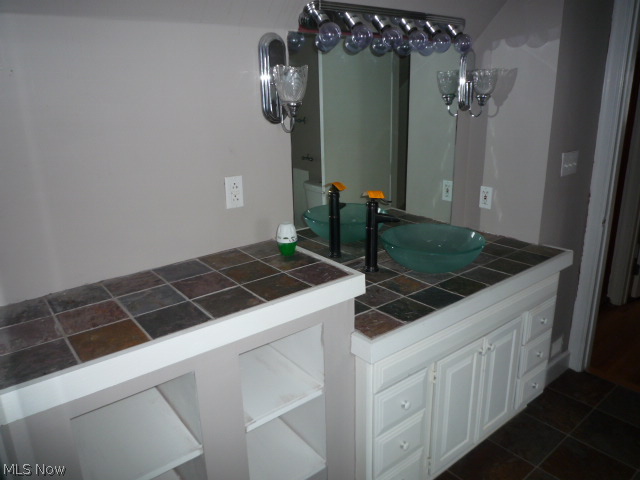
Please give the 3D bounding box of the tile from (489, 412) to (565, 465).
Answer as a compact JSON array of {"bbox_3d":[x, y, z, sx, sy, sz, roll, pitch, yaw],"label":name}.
[{"bbox_3d":[1.037,0.980,2.323,0.301,0.010,0.264,-15,21,-35],"label":"tile"}]

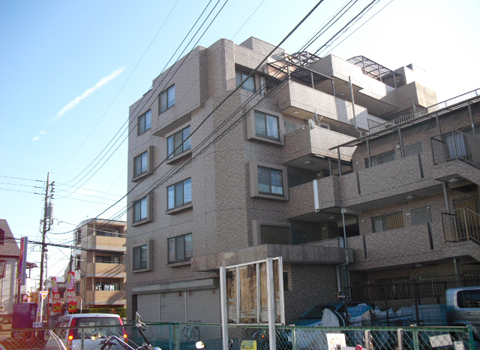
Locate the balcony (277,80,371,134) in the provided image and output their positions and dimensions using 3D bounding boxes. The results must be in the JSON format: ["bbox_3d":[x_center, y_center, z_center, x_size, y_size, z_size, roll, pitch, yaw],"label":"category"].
[{"bbox_3d":[4.767,-3.676,28.019,6.400,1.380,1.010,9,-19,-38],"label":"balcony"}]

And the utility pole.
[{"bbox_3d":[-15.754,5.801,40.052,0.800,12.400,0.700,9,-19,-38],"label":"utility pole"}]

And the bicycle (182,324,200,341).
[{"bbox_3d":[-2.240,7.217,22.995,0.500,0.900,1.560,9,-19,-38],"label":"bicycle"}]

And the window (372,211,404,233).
[{"bbox_3d":[6.639,2.174,22.392,0.120,0.800,1.601,9,-19,-38],"label":"window"}]

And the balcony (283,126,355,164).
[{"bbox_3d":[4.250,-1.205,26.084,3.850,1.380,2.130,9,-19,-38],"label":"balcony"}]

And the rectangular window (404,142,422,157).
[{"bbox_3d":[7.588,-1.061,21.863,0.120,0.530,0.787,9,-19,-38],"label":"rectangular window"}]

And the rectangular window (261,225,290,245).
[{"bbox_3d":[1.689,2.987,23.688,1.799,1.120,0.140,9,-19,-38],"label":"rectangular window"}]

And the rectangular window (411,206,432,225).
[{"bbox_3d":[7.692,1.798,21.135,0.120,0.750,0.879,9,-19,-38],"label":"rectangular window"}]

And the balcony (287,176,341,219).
[{"bbox_3d":[3.846,1.213,24.221,1.550,1.470,3.310,9,-19,-38],"label":"balcony"}]

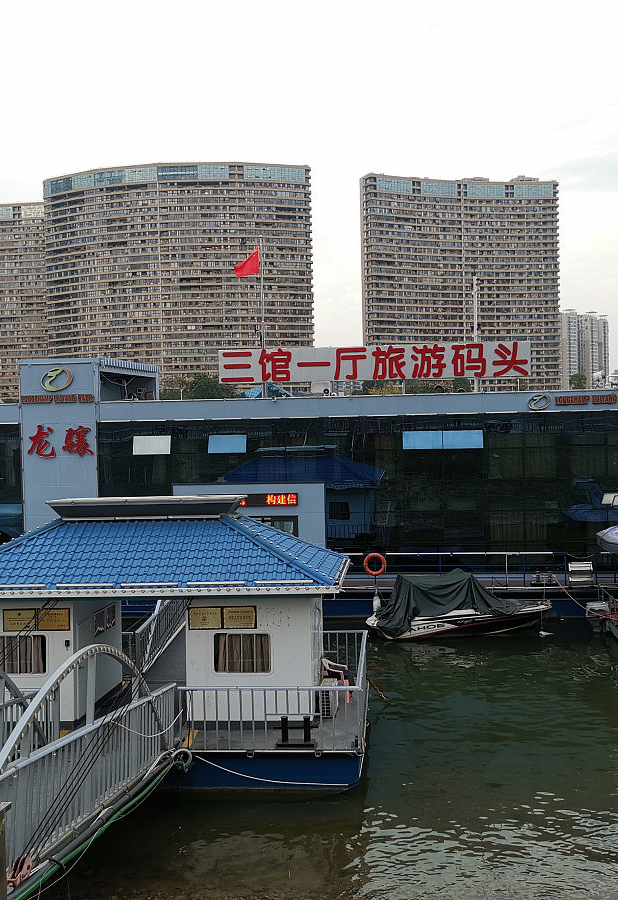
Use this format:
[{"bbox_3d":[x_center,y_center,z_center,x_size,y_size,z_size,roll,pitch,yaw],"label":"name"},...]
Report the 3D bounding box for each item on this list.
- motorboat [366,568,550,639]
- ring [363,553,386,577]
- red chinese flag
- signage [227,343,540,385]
[{"bbox_3d":[4.500,4.511,27.195,5.200,1.850,2.100,-1,2,-8],"label":"motorboat"},{"bbox_3d":[2.090,3.610,29.500,0.720,0.720,0.120,-1,2,4],"label":"ring"},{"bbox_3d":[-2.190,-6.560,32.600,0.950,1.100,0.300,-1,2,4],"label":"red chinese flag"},{"bbox_3d":[2.200,-2.970,31.950,10.650,1.160,0.200,-1,2,4],"label":"signage"}]

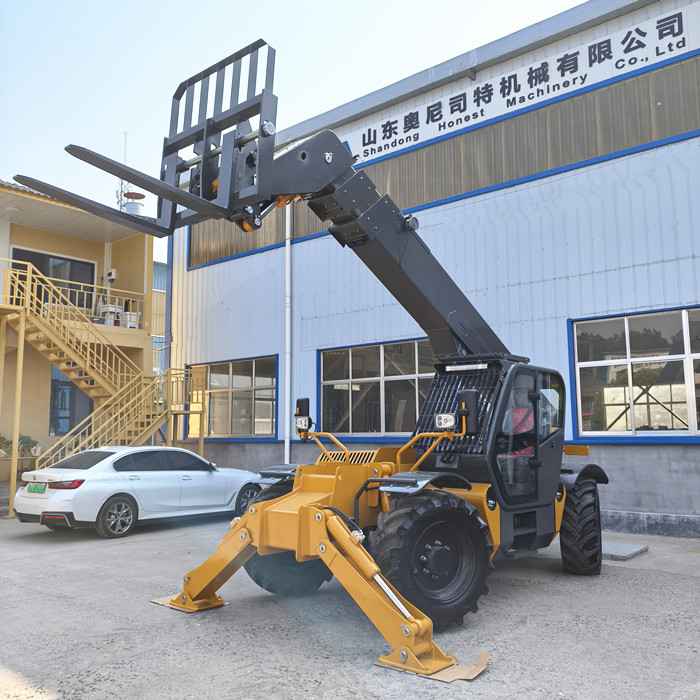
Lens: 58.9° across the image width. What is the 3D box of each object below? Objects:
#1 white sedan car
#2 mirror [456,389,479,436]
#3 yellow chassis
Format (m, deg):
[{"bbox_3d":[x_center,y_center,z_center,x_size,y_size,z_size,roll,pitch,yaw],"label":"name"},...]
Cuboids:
[{"bbox_3d":[-3.737,2.622,12.041,1.850,1.470,4.850,-6,-9,38],"label":"white sedan car"},{"bbox_3d":[1.089,0.579,5.745,0.200,0.420,0.090,-5,-9,33],"label":"mirror"},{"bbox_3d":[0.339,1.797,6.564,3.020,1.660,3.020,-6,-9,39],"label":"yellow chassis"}]

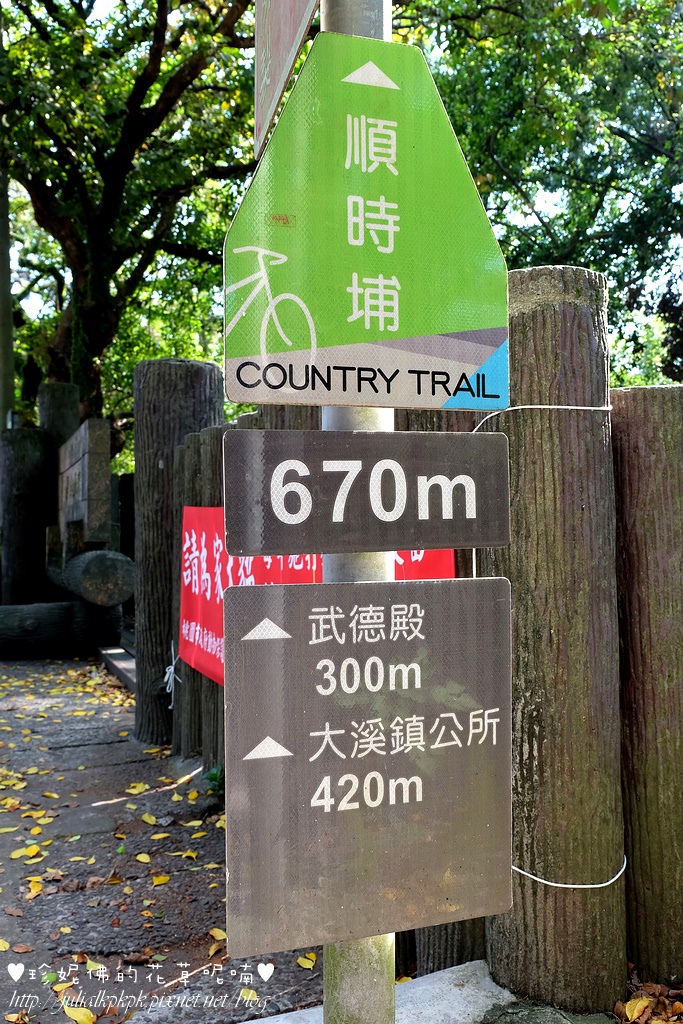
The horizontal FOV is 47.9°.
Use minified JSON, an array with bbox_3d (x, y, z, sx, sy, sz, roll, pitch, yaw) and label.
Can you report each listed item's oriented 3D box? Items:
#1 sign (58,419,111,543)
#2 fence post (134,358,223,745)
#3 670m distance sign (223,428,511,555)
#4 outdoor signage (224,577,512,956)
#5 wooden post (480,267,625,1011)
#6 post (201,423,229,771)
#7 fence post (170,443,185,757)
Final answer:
[{"bbox_3d":[-1.952,-0.194,5.783,0.150,0.820,1.669,-1,1,-26],"label":"sign"},{"bbox_3d":[-0.728,0.165,3.430,0.380,1.640,0.380,0,1,0],"label":"fence post"},{"bbox_3d":[0.039,-0.025,0.942,0.360,0.146,0.015,0,1,-13],"label":"670m distance sign"},{"bbox_3d":[0.042,0.299,0.935,0.360,0.430,0.015,0,1,-14],"label":"outdoor signage"},{"bbox_3d":[0.464,0.259,1.715,0.300,1.520,0.300,0,1,0],"label":"wooden post"},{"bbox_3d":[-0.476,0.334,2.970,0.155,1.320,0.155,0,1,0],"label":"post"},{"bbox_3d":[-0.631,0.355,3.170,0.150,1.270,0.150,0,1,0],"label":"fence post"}]

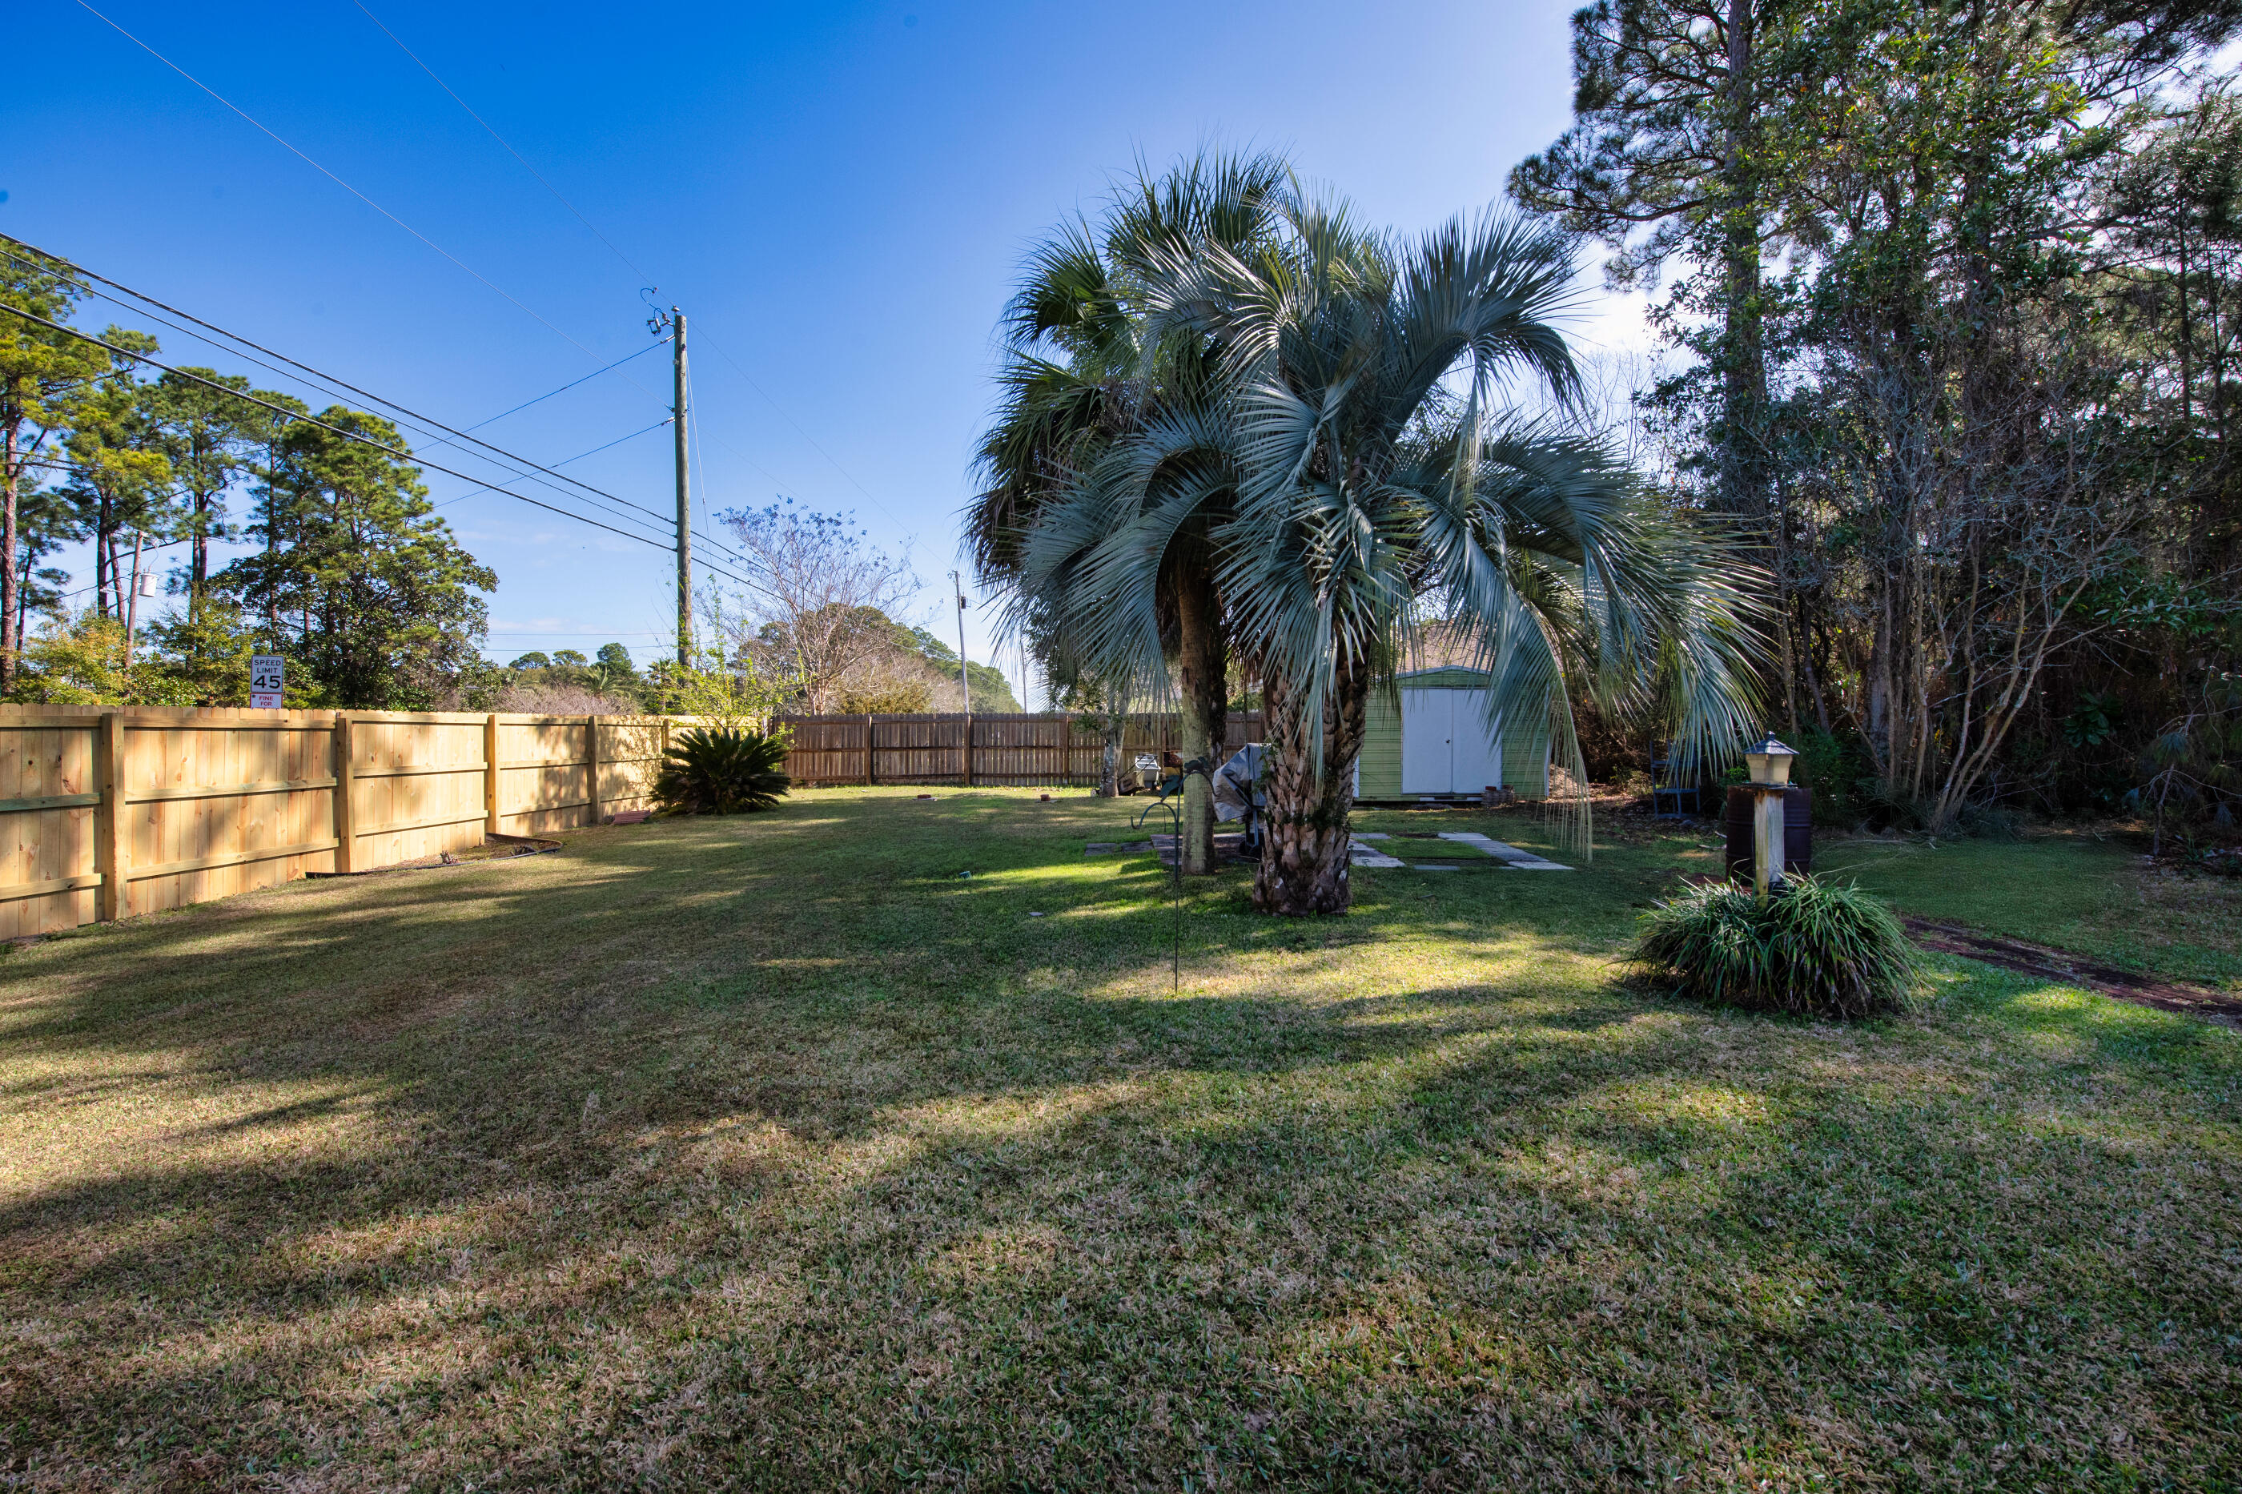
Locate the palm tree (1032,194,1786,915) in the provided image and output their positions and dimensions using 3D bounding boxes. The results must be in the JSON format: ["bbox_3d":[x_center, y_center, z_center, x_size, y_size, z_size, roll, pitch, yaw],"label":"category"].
[{"bbox_3d":[2.150,-1.650,7.400,5.600,6.050,5.200,0,1,0],"label":"palm tree"}]

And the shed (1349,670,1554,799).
[{"bbox_3d":[6.330,-0.260,18.150,3.680,2.570,3.400,0,1,3],"label":"shed"}]

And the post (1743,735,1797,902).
[{"bbox_3d":[3.730,0.640,5.000,0.190,1.420,0.190,0,1,-4],"label":"post"}]

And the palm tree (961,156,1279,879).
[{"bbox_3d":[0.620,-2.460,9.350,4.200,7.600,4.200,0,1,0],"label":"palm tree"}]

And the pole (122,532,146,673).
[{"bbox_3d":[-38.700,-3.780,34.000,0.240,9.250,0.240,5,2,-35],"label":"pole"}]

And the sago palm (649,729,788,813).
[{"bbox_3d":[-7.600,0.450,16.600,2.450,1.620,2.450,-1,2,-25],"label":"sago palm"}]

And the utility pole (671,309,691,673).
[{"bbox_3d":[-10.450,-4.650,20.800,0.290,11.600,0.290,-1,2,-27],"label":"utility pole"}]

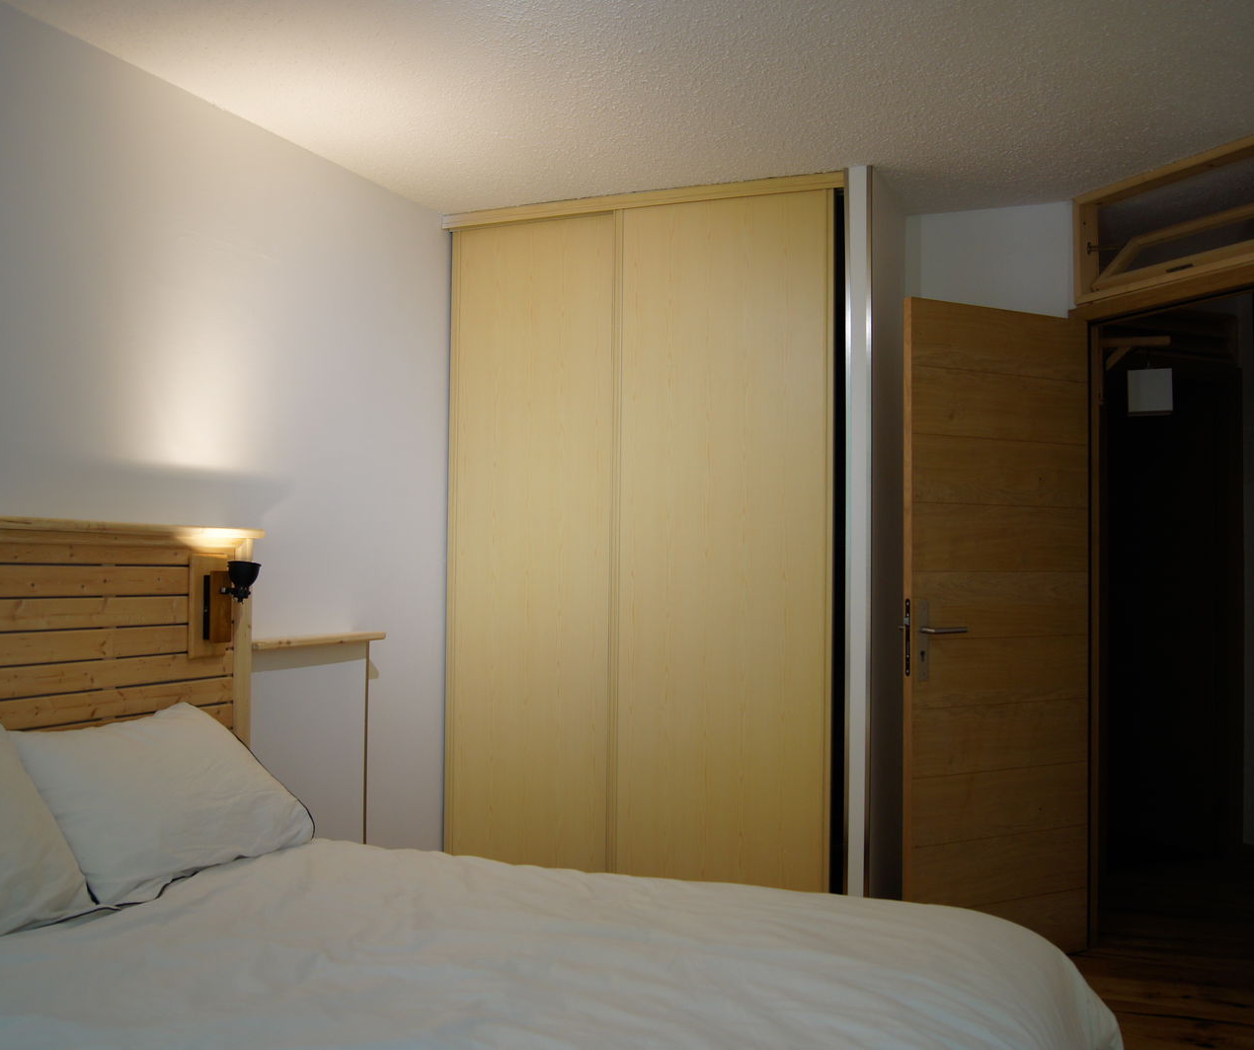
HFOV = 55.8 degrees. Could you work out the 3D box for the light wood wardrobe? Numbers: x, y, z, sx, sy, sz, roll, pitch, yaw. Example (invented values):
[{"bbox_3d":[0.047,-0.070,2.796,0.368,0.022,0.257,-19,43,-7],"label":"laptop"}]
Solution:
[{"bbox_3d":[0.115,0.129,4.188,1.450,2.450,0.580,0,-1,23],"label":"light wood wardrobe"}]

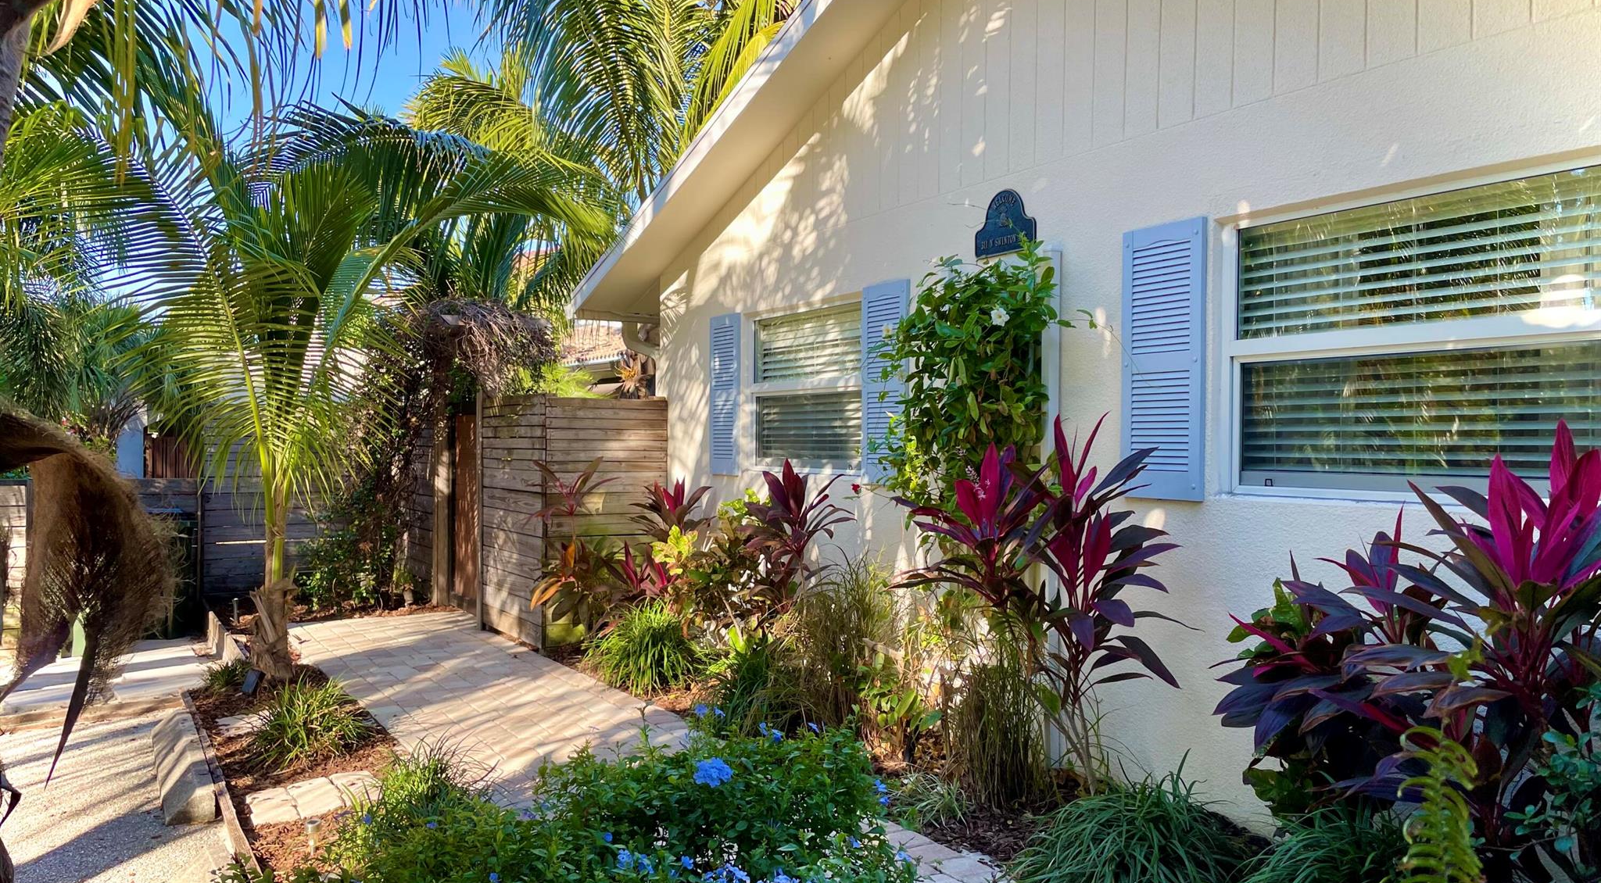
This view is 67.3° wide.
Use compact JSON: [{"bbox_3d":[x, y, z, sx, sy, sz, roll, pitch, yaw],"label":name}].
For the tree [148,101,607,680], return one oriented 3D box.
[{"bbox_3d":[-2.380,-0.240,6.700,2.400,3.080,2.200,1,0,0],"label":"tree"}]

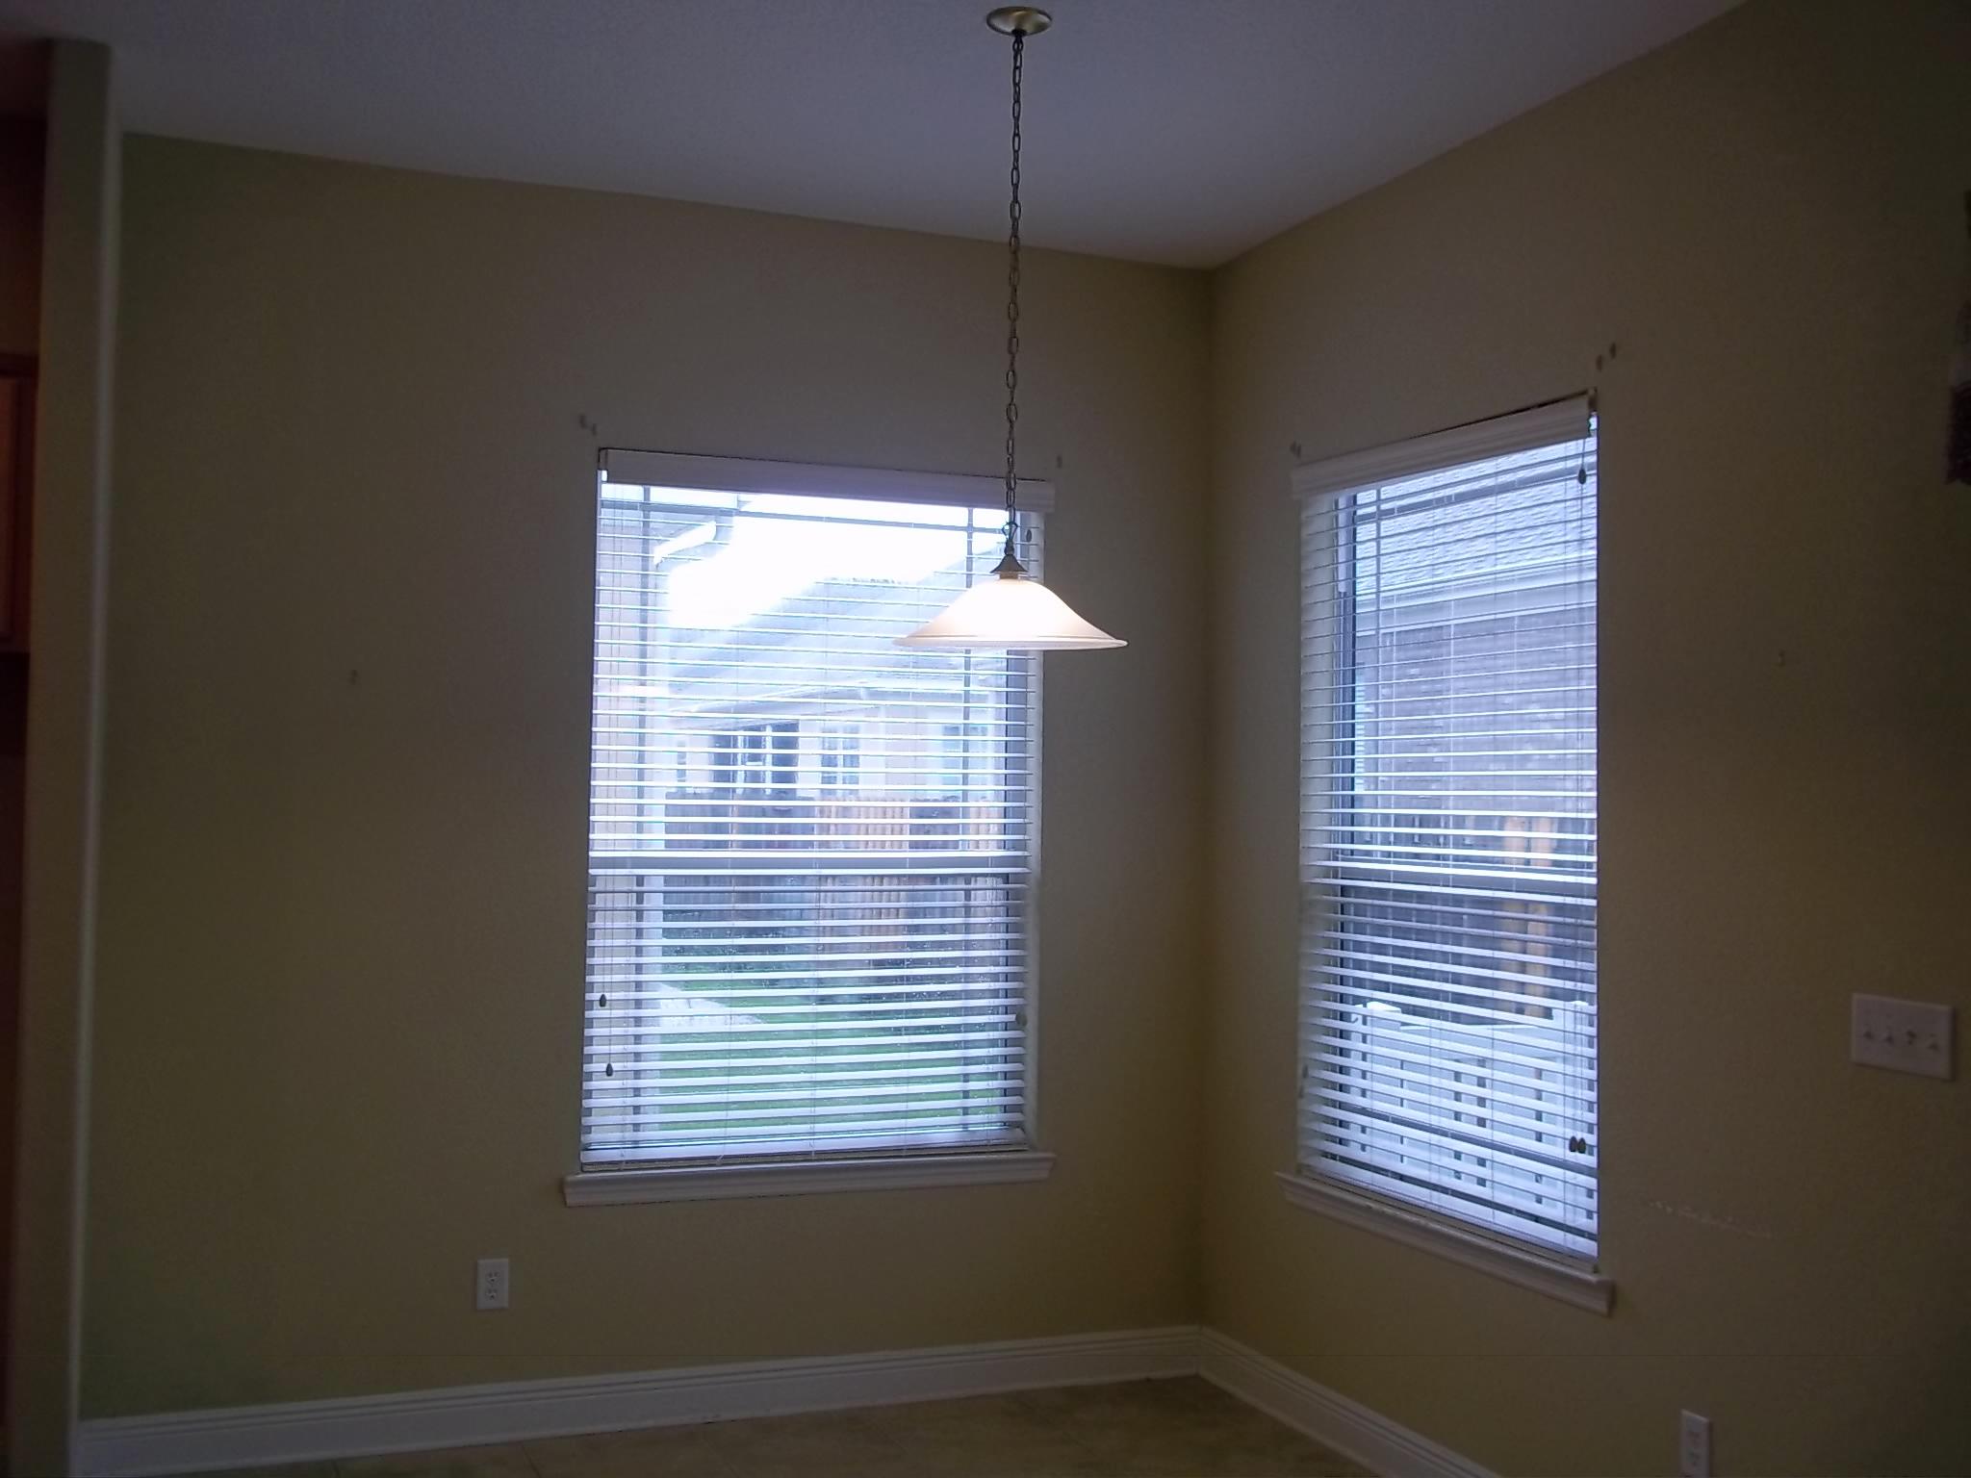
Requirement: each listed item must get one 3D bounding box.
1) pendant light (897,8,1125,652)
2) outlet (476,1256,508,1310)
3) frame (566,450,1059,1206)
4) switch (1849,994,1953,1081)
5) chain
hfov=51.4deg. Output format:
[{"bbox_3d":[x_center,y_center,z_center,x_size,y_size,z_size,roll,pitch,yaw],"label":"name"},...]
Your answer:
[{"bbox_3d":[0.057,-0.776,3.895,0.432,1.198,0.432,1,-2,0],"label":"pendant light"},{"bbox_3d":[-1.169,1.298,4.873,0.071,0.116,0.010,2,-2,-22],"label":"outlet"},{"bbox_3d":[-0.415,0.225,5.243,1.264,1.842,0.120,2,-2,-22],"label":"frame"},{"bbox_3d":[1.498,0.488,3.363,0.012,0.116,0.208,2,-2,-22],"label":"switch"},{"bbox_3d":[0.058,-0.846,3.898,0.030,1.014,0.028,2,-2,-22],"label":"chain"}]

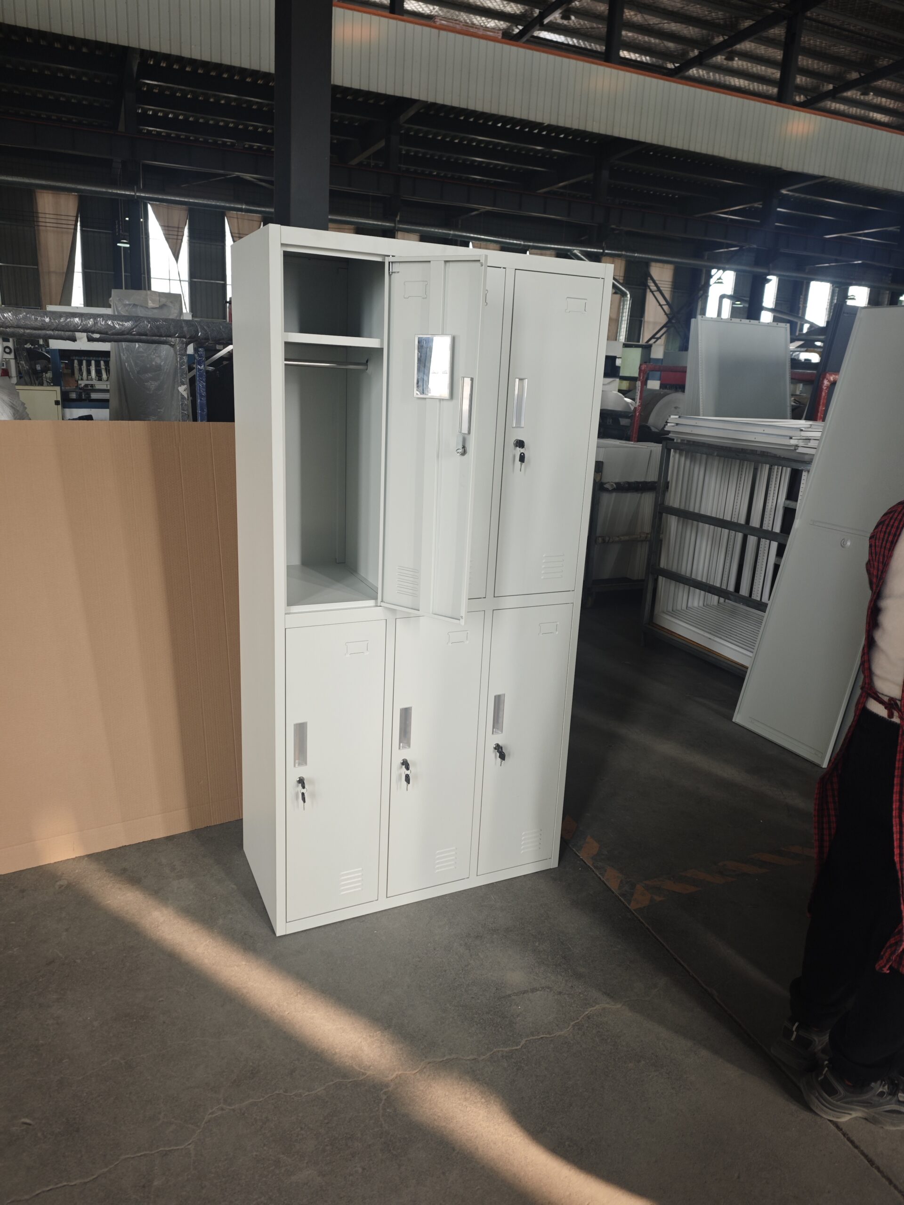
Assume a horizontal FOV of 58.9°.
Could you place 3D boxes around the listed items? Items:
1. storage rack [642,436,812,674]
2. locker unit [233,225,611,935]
[{"bbox_3d":[1.950,-0.185,4.343,1.050,1.223,1.373,-5,18,-27],"label":"storage rack"},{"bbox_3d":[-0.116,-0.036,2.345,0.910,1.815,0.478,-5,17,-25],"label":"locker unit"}]

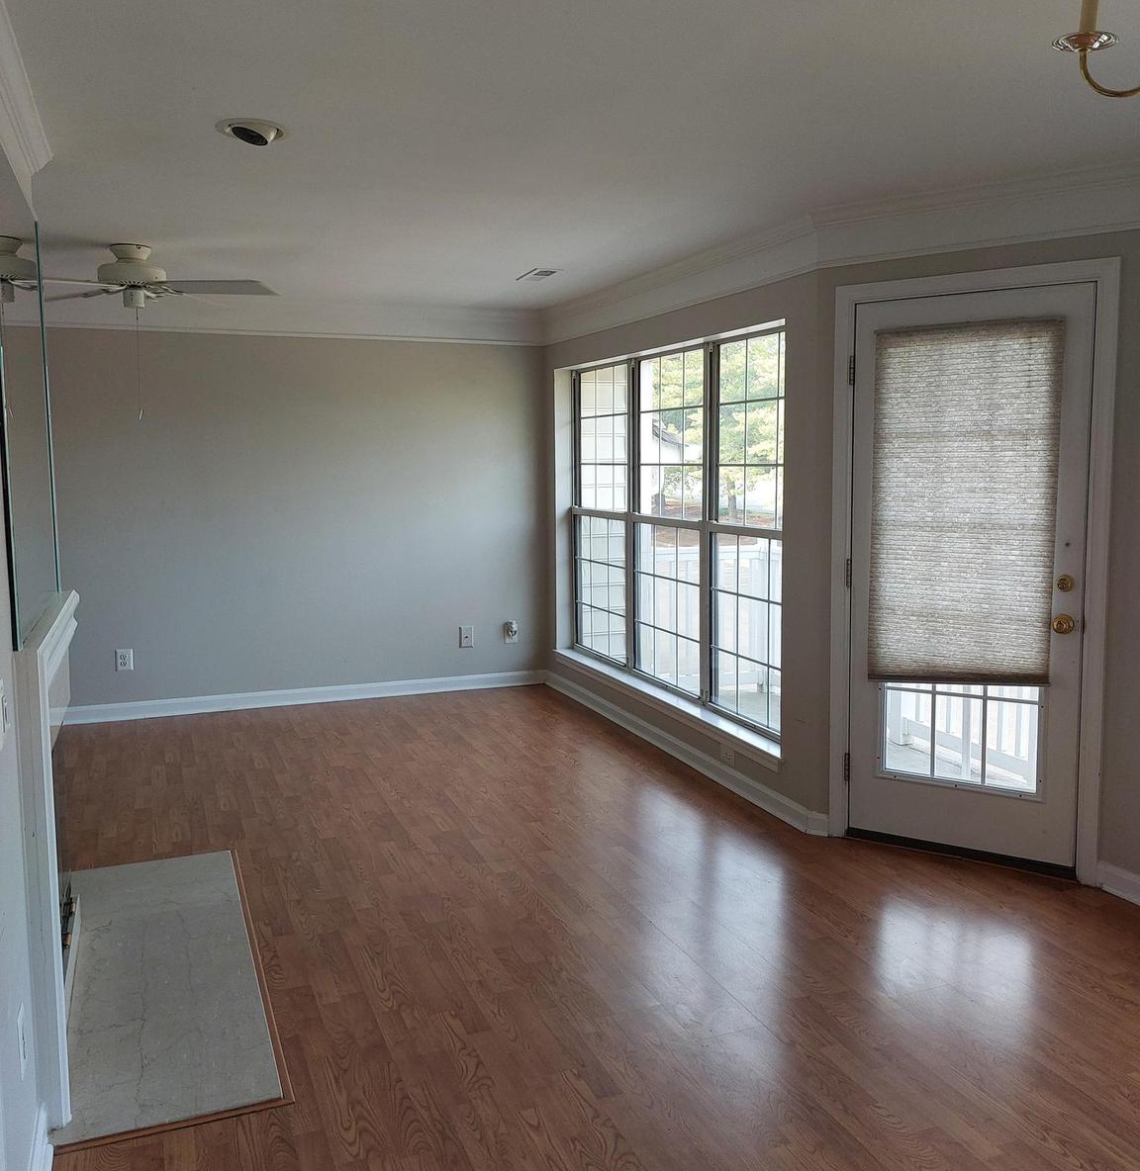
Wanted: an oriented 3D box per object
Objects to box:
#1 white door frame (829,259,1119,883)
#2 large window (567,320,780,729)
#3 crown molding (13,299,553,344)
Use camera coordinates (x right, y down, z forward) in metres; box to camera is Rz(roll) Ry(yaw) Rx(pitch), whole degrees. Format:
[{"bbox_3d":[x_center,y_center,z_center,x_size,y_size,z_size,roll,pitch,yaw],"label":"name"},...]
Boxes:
[{"bbox_3d":[1.452,-0.046,3.875,0.970,2.137,0.120,4,8,32],"label":"white door frame"},{"bbox_3d":[0.476,-0.333,5.560,0.120,1.780,2.590,-3,7,-21],"label":"large window"},{"bbox_3d":[-1.596,-1.573,6.200,3.070,0.200,0.100,-3,7,-21],"label":"crown molding"}]

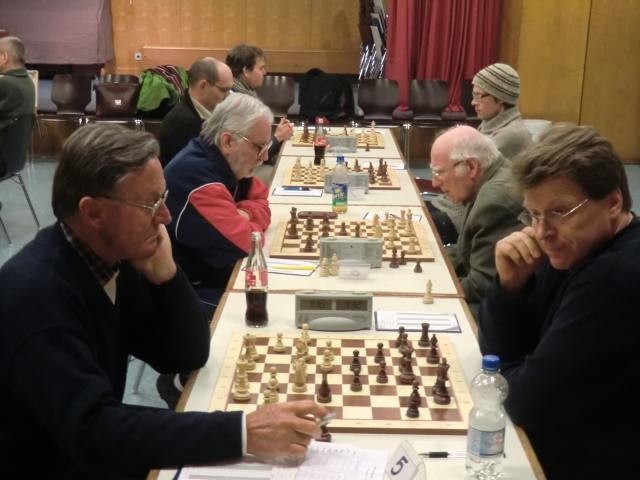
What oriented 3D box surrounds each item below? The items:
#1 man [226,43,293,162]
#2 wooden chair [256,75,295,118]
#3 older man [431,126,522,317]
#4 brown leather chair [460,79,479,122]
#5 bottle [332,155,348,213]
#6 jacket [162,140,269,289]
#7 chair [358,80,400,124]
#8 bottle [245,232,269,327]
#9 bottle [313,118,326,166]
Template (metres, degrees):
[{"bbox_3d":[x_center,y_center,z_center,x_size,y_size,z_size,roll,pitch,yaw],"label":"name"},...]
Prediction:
[{"bbox_3d":[-0.480,-0.516,5.380,0.700,1.320,0.500,1,14,1],"label":"man"},{"bbox_3d":[-0.482,-1.252,9.150,0.490,0.860,0.540,1,14,1],"label":"wooden chair"},{"bbox_3d":[0.625,0.183,3.060,0.670,1.160,0.540,1,14,1],"label":"older man"},{"bbox_3d":[1.710,-1.217,9.150,0.490,0.860,0.540,1,14,1],"label":"brown leather chair"},{"bbox_3d":[0.086,-0.232,3.534,0.065,0.231,0.065,1,14,1],"label":"bottle"},{"bbox_3d":[-0.405,-0.071,3.060,0.470,0.580,0.560,1,14,1],"label":"jacket"},{"bbox_3d":[0.625,-1.234,9.150,0.490,0.860,0.540,1,14,1],"label":"chair"},{"bbox_3d":[-0.159,0.096,2.221,0.061,0.245,0.061,1,14,1],"label":"bottle"},{"bbox_3d":[0.003,-0.524,4.631,0.062,0.245,0.062,1,14,1],"label":"bottle"}]

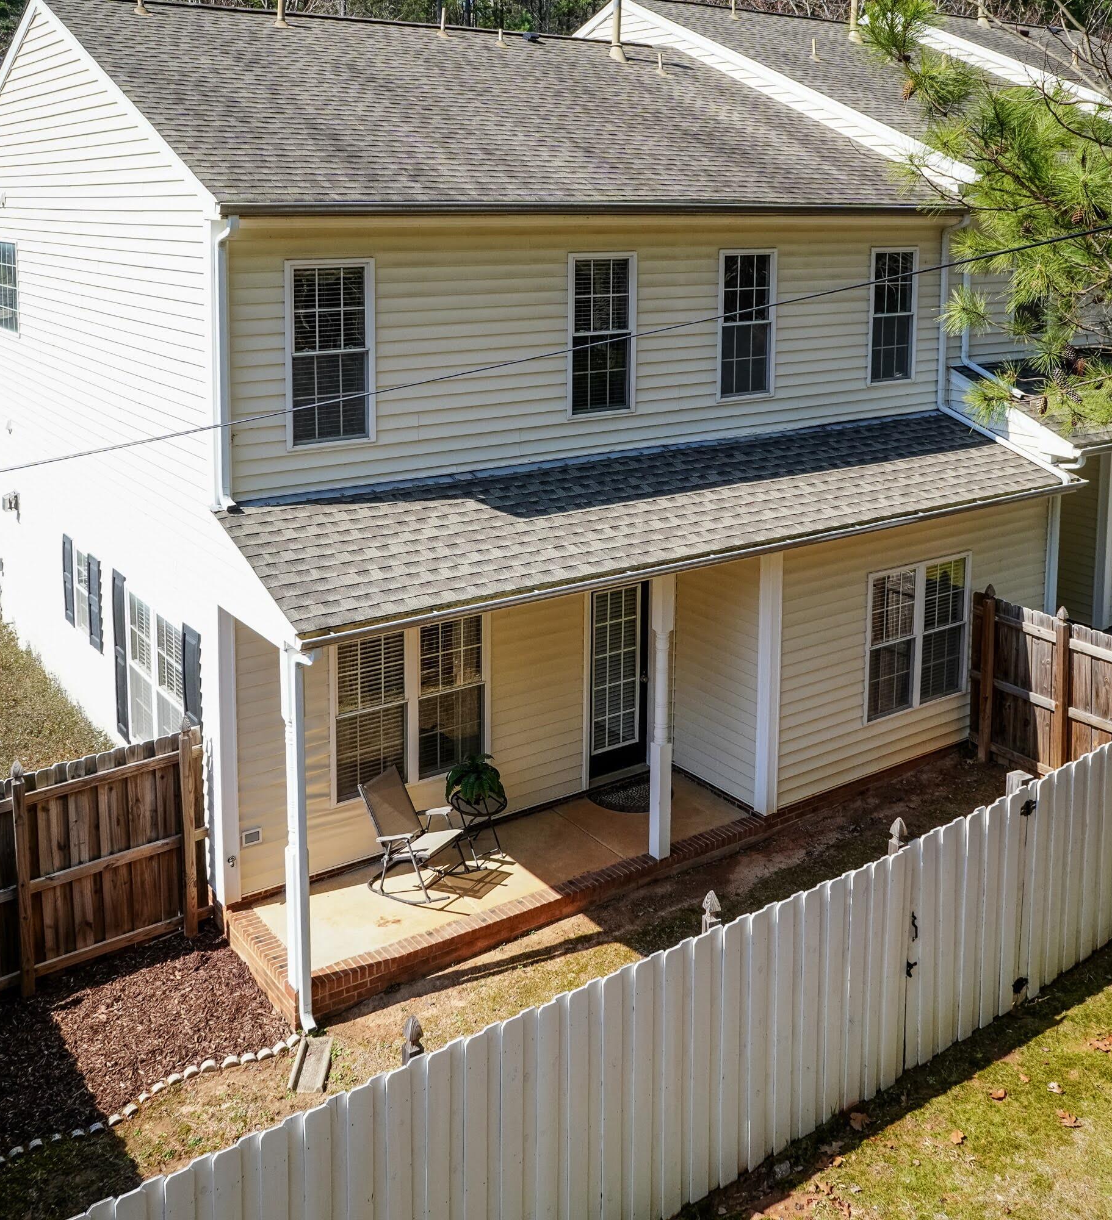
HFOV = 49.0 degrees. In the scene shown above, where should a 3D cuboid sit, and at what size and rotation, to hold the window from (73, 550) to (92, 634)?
[{"bbox_3d":[-5.234,-0.182,13.493,0.100,1.000,0.640,-11,20,-34],"label":"window"}]

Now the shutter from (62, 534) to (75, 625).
[{"bbox_3d":[-5.539,-0.337,13.893,0.050,1.020,0.390,-11,20,-34],"label":"shutter"}]

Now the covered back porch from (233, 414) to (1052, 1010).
[{"bbox_3d":[1.469,0.464,12.199,9.333,3.876,1.887,-11,20,-34],"label":"covered back porch"}]

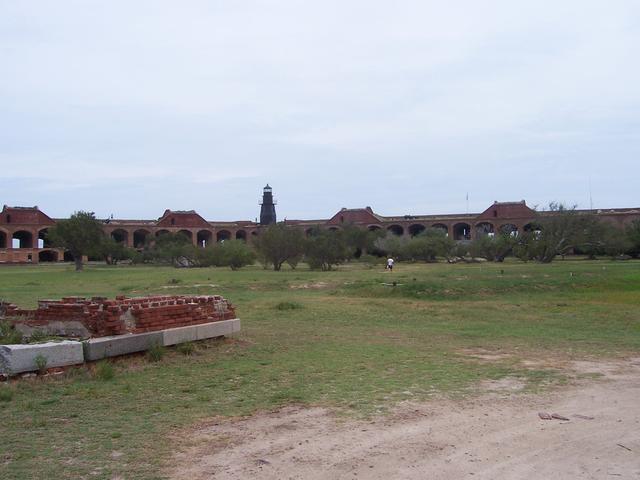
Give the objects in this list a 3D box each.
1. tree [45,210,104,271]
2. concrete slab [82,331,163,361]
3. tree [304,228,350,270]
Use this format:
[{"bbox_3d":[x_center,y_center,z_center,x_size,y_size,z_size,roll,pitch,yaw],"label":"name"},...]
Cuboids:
[{"bbox_3d":[-28.652,0.117,78.000,6.797,7.148,6.457,0,-2,0],"label":"tree"},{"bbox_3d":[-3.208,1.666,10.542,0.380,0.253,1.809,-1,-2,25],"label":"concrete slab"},{"bbox_3d":[0.703,1.143,78.000,5.273,4.980,5.010,0,-2,0],"label":"tree"}]

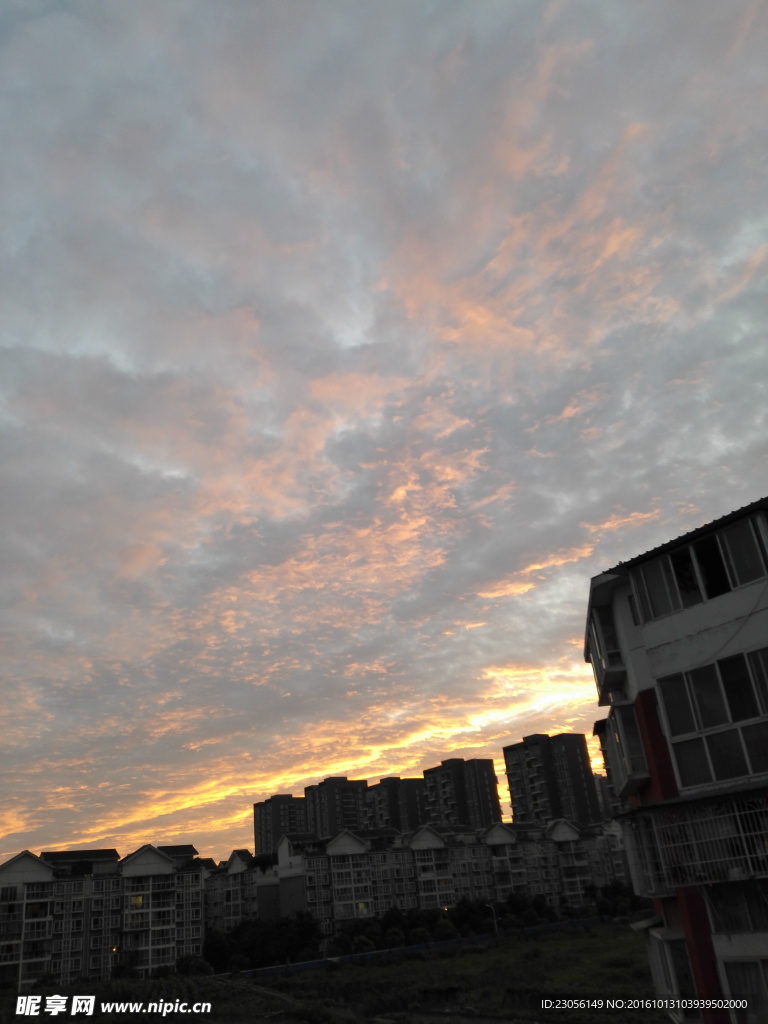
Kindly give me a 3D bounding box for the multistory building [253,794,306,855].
[{"bbox_3d":[-54.611,190.528,455.472,26.500,66.000,16.500,10,-30,-31],"label":"multistory building"}]

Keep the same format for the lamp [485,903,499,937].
[{"bbox_3d":[19.579,74.499,150.041,0.350,6.300,1.900,15,-32,-37],"label":"lamp"}]

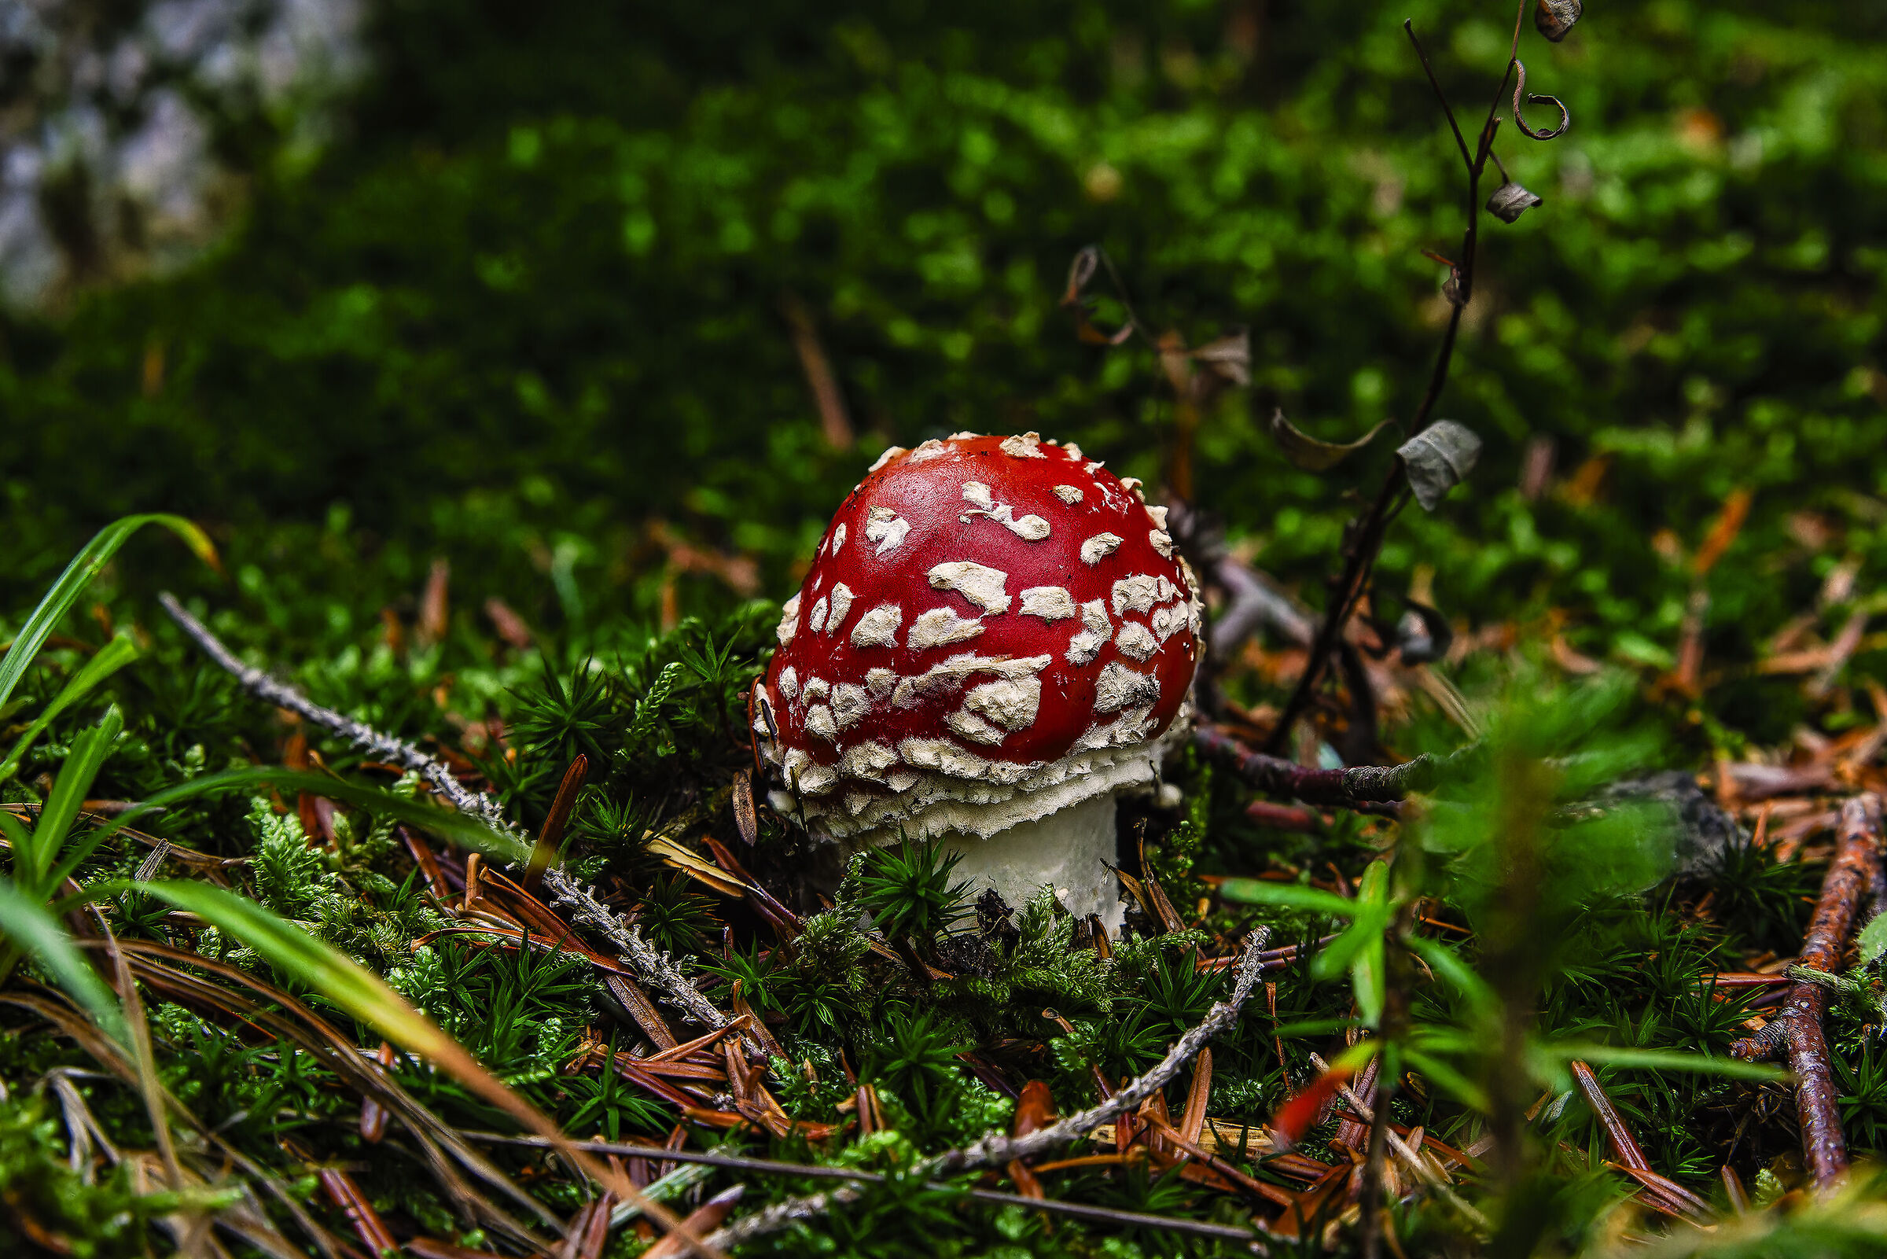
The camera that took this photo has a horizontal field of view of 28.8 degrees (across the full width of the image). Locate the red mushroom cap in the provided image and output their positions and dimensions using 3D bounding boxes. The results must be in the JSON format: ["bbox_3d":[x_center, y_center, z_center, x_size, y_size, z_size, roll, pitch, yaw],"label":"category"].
[{"bbox_3d":[0.004,0.000,0.490,0.060,0.052,0.059,-3,12,1],"label":"red mushroom cap"}]

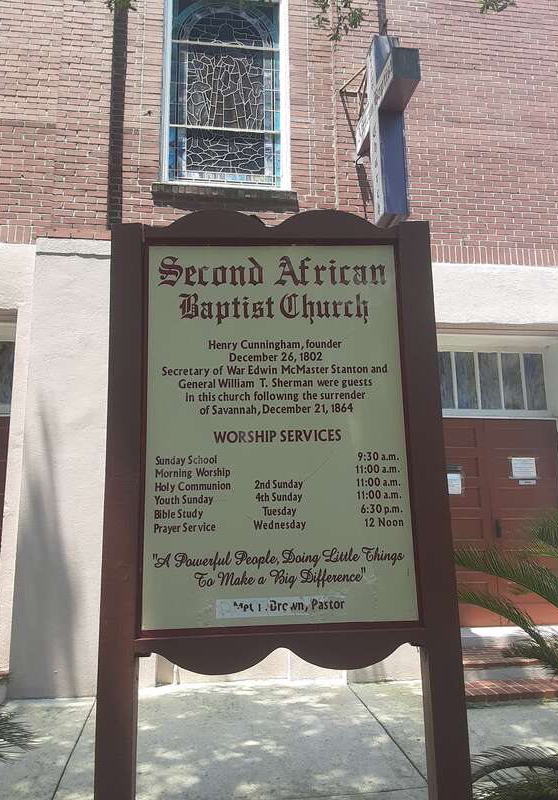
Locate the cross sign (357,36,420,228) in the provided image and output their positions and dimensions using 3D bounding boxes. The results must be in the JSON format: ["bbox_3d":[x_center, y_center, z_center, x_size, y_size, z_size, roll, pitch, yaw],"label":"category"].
[{"bbox_3d":[1.052,-2.562,6.007,0.250,1.820,1.220,1,-10,-6],"label":"cross sign"}]

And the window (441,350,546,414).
[{"bbox_3d":[2.197,-0.200,6.805,1.480,0.630,0.080,1,-10,-6],"label":"window"}]

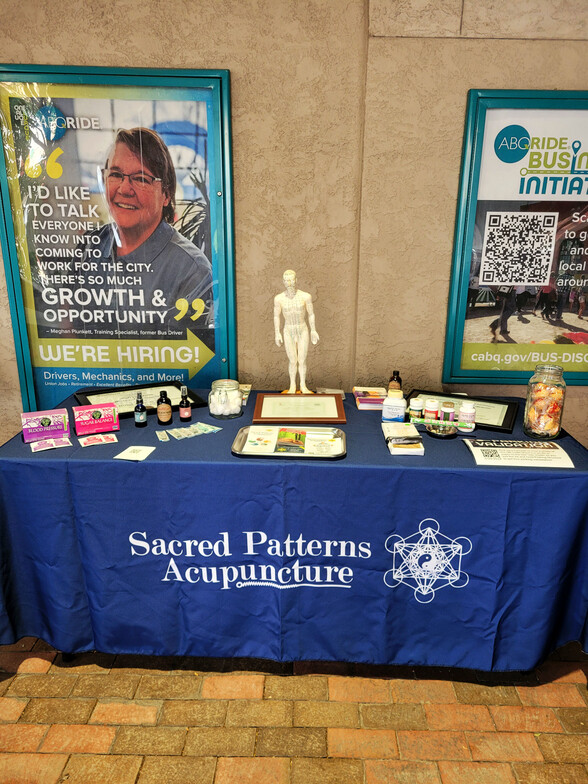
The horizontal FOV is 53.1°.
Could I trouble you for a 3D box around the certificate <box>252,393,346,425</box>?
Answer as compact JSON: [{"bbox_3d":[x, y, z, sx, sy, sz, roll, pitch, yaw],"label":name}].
[{"bbox_3d":[0.019,0.059,2.155,0.324,0.018,0.278,1,18,0],"label":"certificate"}]

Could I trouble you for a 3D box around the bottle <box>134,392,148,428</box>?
[{"bbox_3d":[-0.530,0.062,2.037,0.038,0.119,0.038,-3,18,-12],"label":"bottle"}]

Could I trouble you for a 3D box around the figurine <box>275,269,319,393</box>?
[{"bbox_3d":[0.010,-0.206,2.259,0.177,0.507,0.135,2,18,3],"label":"figurine"}]

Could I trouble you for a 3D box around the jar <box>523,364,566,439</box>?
[{"bbox_3d":[0.851,0.031,1.993,0.114,0.232,0.114,8,19,23],"label":"jar"}]

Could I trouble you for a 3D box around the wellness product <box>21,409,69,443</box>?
[{"bbox_3d":[-0.788,0.107,1.876,0.133,0.081,0.055,-7,19,-23],"label":"wellness product"}]

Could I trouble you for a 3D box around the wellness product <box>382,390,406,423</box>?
[{"bbox_3d":[0.365,0.047,2.132,0.081,0.108,0.073,4,18,10],"label":"wellness product"}]

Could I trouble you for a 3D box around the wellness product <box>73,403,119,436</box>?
[{"bbox_3d":[-0.650,0.089,1.938,0.133,0.081,0.055,-8,19,-24],"label":"wellness product"}]

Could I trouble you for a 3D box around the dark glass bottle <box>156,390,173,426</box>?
[{"bbox_3d":[-0.439,0.054,2.003,0.051,0.112,0.051,-3,18,-12],"label":"dark glass bottle"}]

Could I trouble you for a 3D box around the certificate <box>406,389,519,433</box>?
[{"bbox_3d":[0.606,0.062,2.165,0.395,0.019,0.310,8,19,22],"label":"certificate"}]

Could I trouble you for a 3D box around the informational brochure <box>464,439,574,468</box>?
[{"bbox_3d":[0.703,0.182,1.858,0.287,0.022,0.210,1,18,3],"label":"informational brochure"}]

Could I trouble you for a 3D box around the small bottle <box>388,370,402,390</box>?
[{"bbox_3d":[0.402,-0.023,2.336,0.046,0.118,0.046,4,18,11],"label":"small bottle"}]

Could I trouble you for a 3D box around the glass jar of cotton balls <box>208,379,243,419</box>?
[{"bbox_3d":[-0.243,0.024,2.093,0.119,0.118,0.120,0,18,-2],"label":"glass jar of cotton balls"}]

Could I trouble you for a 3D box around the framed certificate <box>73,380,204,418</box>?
[{"bbox_3d":[-0.596,0.034,2.288,0.415,0.020,0.325,-9,20,-29],"label":"framed certificate"}]

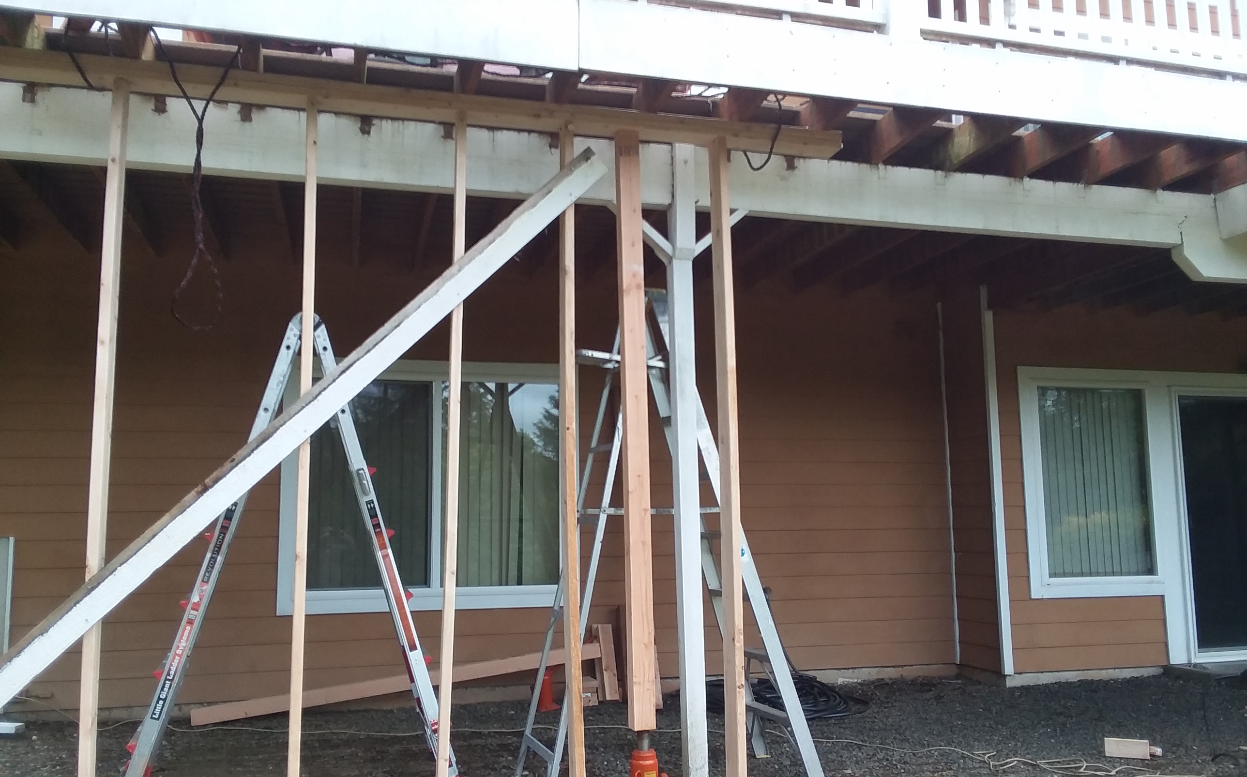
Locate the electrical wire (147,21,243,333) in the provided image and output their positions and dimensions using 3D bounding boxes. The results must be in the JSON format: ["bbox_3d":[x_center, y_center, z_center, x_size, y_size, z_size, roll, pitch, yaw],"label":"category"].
[{"bbox_3d":[-1.522,-0.737,3.680,0.316,1.089,0.121,1,-7,-17],"label":"electrical wire"}]

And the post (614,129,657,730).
[{"bbox_3d":[0.042,0.136,4.312,0.088,2.457,0.089,1,-7,-17],"label":"post"}]

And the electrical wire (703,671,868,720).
[{"bbox_3d":[1.013,1.964,6.798,1.093,0.182,0.992,1,-7,-17],"label":"electrical wire"}]

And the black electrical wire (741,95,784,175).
[{"bbox_3d":[0.599,-1.097,4.572,0.138,0.259,0.243,1,-7,-17],"label":"black electrical wire"}]

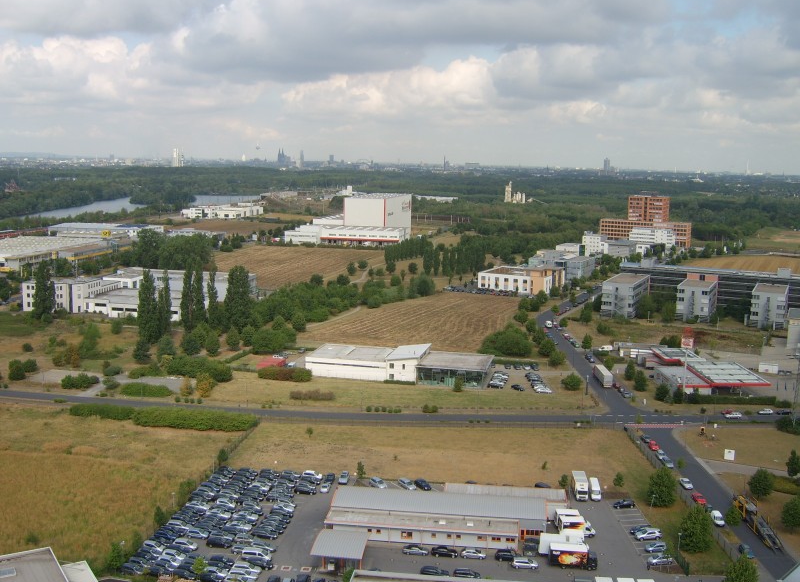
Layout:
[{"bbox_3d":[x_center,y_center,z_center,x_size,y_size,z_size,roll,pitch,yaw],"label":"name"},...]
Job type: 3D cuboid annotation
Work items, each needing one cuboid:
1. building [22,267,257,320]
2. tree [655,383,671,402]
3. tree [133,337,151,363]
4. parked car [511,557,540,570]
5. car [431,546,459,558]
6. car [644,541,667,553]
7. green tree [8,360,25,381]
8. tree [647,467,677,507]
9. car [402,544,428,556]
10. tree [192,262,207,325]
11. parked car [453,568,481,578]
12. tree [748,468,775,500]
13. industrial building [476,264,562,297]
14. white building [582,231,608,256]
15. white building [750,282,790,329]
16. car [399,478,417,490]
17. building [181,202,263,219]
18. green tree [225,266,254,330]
[{"bbox_3d":[-111.230,-0.585,315.091,73.500,11.400,64.500,3,10,11],"label":"building"},{"bbox_3d":[74.083,28.077,201.180,4.300,5.000,4.300,1,10,0],"label":"tree"},{"bbox_3d":[-82.844,19.265,230.262,5.400,8.300,5.400,1,10,0],"label":"tree"},{"bbox_3d":[21.514,46.418,122.403,4.600,1.500,1.780,2,10,4],"label":"parked car"},{"bbox_3d":[7.850,45.602,125.429,4.550,1.450,1.780,2,10,6],"label":"car"},{"bbox_3d":[43.342,43.473,121.427,3.700,1.500,1.650,0,10,-7],"label":"car"},{"bbox_3d":[-116.531,23.971,217.970,4.870,5.530,4.870,1,10,0],"label":"green tree"},{"bbox_3d":[51.024,37.570,138.600,5.700,7.400,5.700,1,10,0],"label":"tree"},{"bbox_3d":[2.801,45.398,126.051,4.500,1.420,1.780,2,10,5],"label":"car"},{"bbox_3d":[-78.914,1.513,282.317,5.320,28.070,5.320,1,10,0],"label":"tree"},{"bbox_3d":[10.852,45.475,116.241,4.400,1.500,1.800,2,10,6],"label":"parked car"},{"bbox_3d":[75.118,40.211,149.099,4.770,6.831,4.770,1,10,0],"label":"tree"},{"bbox_3d":[66.244,-7.509,396.520,37.719,12.000,31.344,6,12,27],"label":"industrial building"},{"bbox_3d":[145.599,-34.732,535.329,16.000,15.500,16.000,5,11,18],"label":"white building"},{"bbox_3d":[157.588,6.477,305.128,12.300,14.800,25.000,7,12,28],"label":"white building"},{"bbox_3d":[1.640,40.823,151.533,1.800,1.650,4.500,-6,13,-35],"label":"car"},{"bbox_3d":[-193.026,-86.945,782.195,68.000,11.000,70.000,2,10,3],"label":"building"},{"bbox_3d":[-61.090,3.400,270.187,9.600,26.200,9.200,1,10,0],"label":"green tree"}]

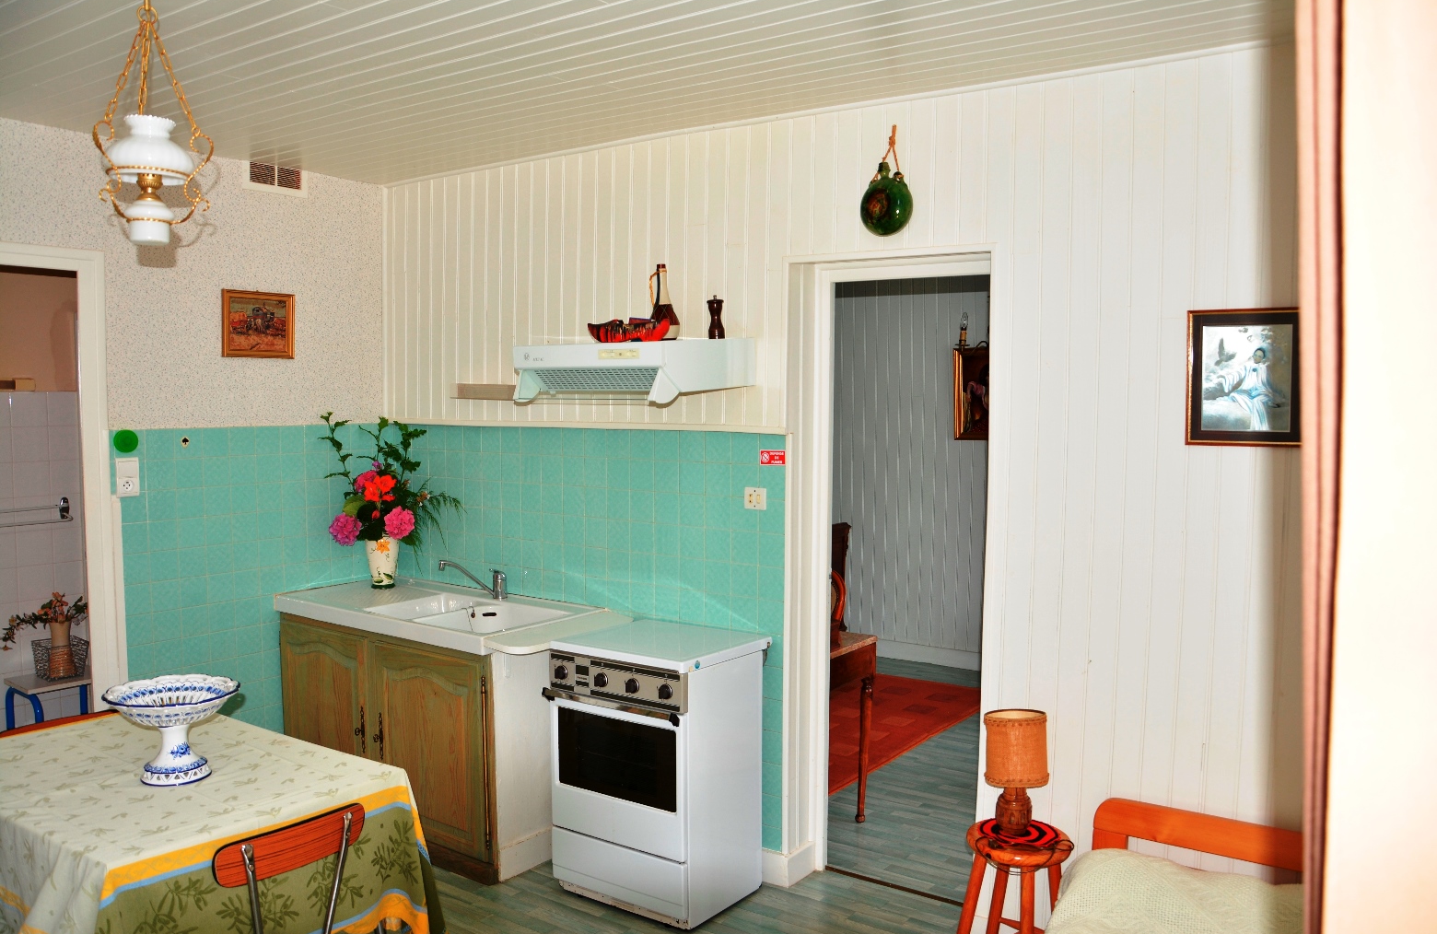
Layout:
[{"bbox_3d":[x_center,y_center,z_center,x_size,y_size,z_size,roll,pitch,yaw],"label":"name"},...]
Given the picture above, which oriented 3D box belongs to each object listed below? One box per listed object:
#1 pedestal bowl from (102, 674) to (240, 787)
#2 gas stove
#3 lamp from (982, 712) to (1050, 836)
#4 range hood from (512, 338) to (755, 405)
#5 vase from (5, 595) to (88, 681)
[{"bbox_3d":[-1.272,0.626,2.526,0.288,0.193,0.288,0,4,0],"label":"pedestal bowl"},{"bbox_3d":[-0.192,0.978,3.576,0.547,0.830,0.485,3,5,34],"label":"gas stove"},{"bbox_3d":[0.809,0.830,2.908,0.172,0.318,0.172,3,5,34],"label":"lamp"},{"bbox_3d":[-0.284,-0.314,3.561,0.621,0.227,0.501,3,5,34],"label":"range hood"},{"bbox_3d":[-2.803,0.714,4.520,0.230,0.360,0.320,3,5,34],"label":"vase"}]

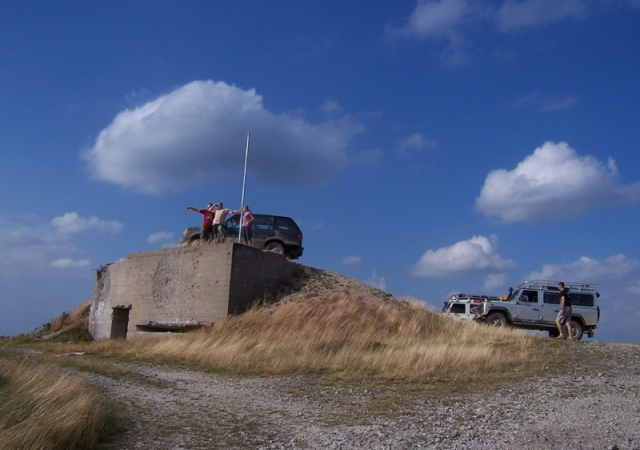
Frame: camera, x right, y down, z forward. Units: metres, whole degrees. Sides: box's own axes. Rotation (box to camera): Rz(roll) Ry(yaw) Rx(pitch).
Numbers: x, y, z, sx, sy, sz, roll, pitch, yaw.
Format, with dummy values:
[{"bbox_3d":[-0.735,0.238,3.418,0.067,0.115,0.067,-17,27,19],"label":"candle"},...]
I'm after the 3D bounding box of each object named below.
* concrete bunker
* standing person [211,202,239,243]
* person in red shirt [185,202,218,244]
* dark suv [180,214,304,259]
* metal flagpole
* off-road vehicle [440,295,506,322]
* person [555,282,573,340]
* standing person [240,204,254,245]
[{"bbox_3d":[-4.389,3.374,25.713,7.700,3.700,6.200,-6,-14,36],"label":"concrete bunker"},{"bbox_3d":[-3.535,0.027,22.700,1.000,1.740,0.500,-4,-13,26],"label":"standing person"},{"bbox_3d":[-4.437,0.041,22.900,1.120,1.760,0.450,-2,-12,17],"label":"person in red shirt"},{"bbox_3d":[-3.072,0.562,24.500,4.710,1.820,1.890,5,-12,-8],"label":"dark suv"},{"bbox_3d":[-2.827,-1.406,22.717,0.065,4.220,0.065,3,-11,1],"label":"metal flagpole"},{"bbox_3d":[6.578,4.291,28.067,4.600,2.250,1.800,2,-12,-2],"label":"off-road vehicle"},{"bbox_3d":[7.905,2.780,19.700,0.620,1.850,0.480,-3,-13,23],"label":"person"},{"bbox_3d":[-2.751,0.077,22.600,0.380,1.620,0.480,12,-15,-41],"label":"standing person"}]

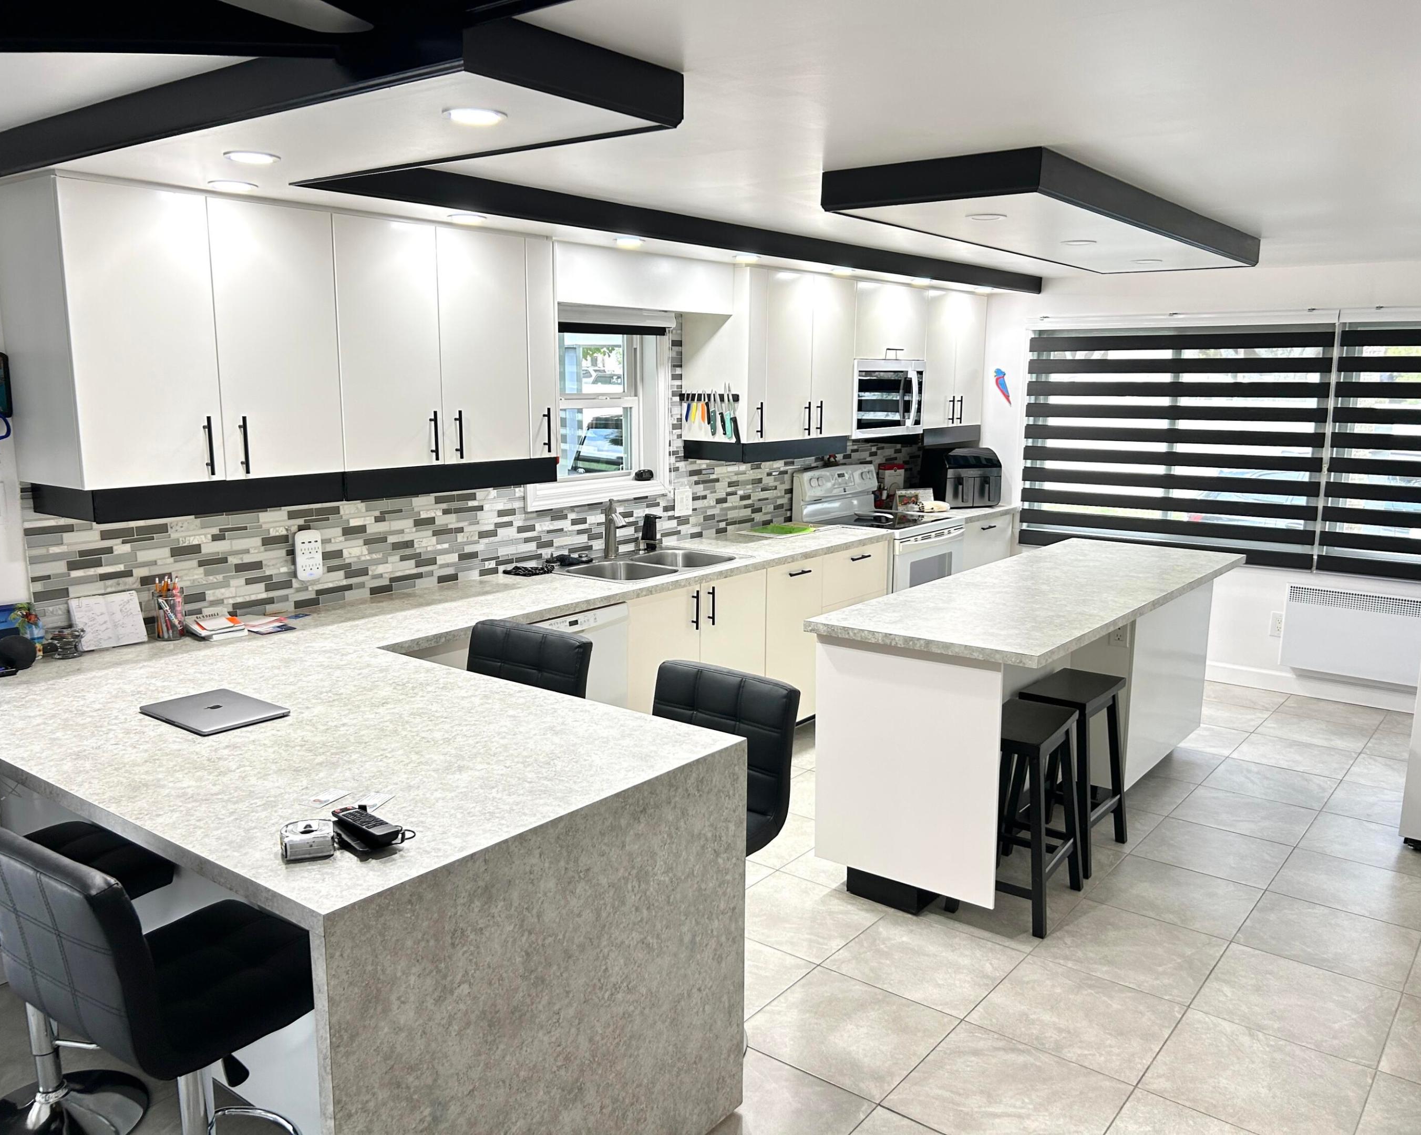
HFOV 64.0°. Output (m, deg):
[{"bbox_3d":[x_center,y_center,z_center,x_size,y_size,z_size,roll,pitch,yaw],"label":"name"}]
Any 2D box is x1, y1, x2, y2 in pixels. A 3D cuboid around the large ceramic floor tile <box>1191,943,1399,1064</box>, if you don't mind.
[{"bbox_3d":[1.647,1.217,3.187,0.459,0.012,0.455,8,12,37],"label":"large ceramic floor tile"}]

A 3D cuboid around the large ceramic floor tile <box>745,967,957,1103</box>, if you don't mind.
[{"bbox_3d":[0.363,1.237,3.039,0.459,0.012,0.455,8,12,37],"label":"large ceramic floor tile"}]

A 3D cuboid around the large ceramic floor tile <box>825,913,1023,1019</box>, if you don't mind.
[{"bbox_3d":[0.637,1.164,3.360,0.452,0.010,0.450,8,12,37],"label":"large ceramic floor tile"}]

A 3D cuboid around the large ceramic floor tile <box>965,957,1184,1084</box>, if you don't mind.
[{"bbox_3d":[1.005,1.226,3.114,0.455,0.012,0.455,8,12,37],"label":"large ceramic floor tile"}]

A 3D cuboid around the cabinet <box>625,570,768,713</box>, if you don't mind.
[{"bbox_3d":[-0.277,0.432,4.879,0.616,0.815,0.899,8,12,37],"label":"cabinet"}]

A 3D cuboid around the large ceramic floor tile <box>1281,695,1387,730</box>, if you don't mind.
[{"bbox_3d":[3.213,0.747,5.882,0.452,0.010,0.402,8,12,37],"label":"large ceramic floor tile"}]

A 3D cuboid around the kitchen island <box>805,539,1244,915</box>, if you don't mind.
[{"bbox_3d":[1.351,0.517,4.483,0.780,0.923,2.370,8,12,37],"label":"kitchen island"}]

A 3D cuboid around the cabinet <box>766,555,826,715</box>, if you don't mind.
[{"bbox_3d":[0.151,0.336,5.469,0.611,0.792,0.461,8,12,37],"label":"cabinet"}]

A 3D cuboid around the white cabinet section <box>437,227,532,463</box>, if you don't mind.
[{"bbox_3d":[-0.916,-0.771,4.003,0.377,0.766,0.392,8,12,37],"label":"white cabinet section"}]

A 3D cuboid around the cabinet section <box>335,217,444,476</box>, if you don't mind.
[{"bbox_3d":[-1.155,-0.720,3.702,0.377,0.766,0.382,8,12,37],"label":"cabinet section"}]

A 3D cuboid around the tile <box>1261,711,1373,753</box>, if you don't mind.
[{"bbox_3d":[2.970,0.808,5.588,0.455,0.012,0.455,8,12,37],"label":"tile"}]

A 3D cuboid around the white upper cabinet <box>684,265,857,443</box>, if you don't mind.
[{"bbox_3d":[0.307,-1.036,5.614,0.381,0.782,0.915,8,12,37],"label":"white upper cabinet"}]

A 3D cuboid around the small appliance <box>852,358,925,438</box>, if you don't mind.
[{"bbox_3d":[0.832,-0.941,6.305,0.440,0.405,0.770,8,12,37],"label":"small appliance"}]

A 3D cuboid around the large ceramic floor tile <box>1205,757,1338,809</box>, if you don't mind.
[{"bbox_3d":[2.407,0.928,4.878,0.459,0.012,0.455,8,12,37],"label":"large ceramic floor tile"}]

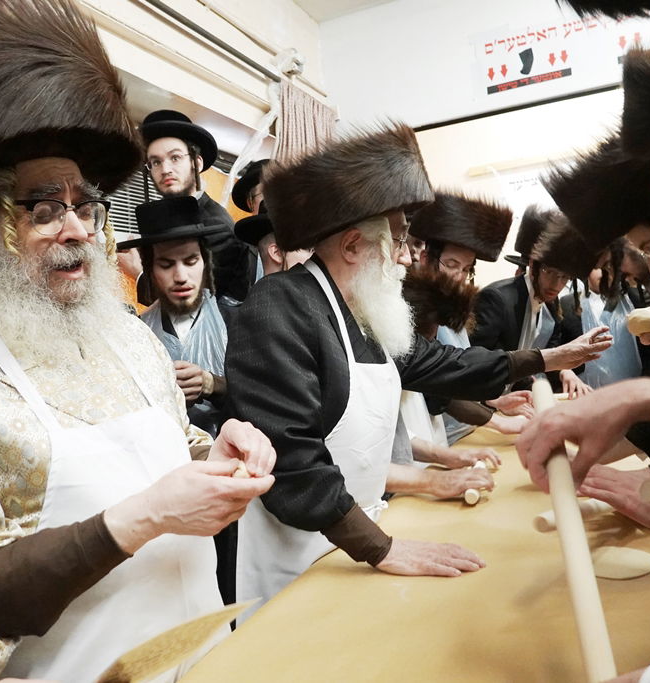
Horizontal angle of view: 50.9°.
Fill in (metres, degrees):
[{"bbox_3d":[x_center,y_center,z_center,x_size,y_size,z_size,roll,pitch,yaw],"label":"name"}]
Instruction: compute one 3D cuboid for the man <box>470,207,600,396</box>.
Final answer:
[{"bbox_3d":[0.940,0.310,2.980,0.540,1.720,0.550,-5,2,-25],"label":"man"}]

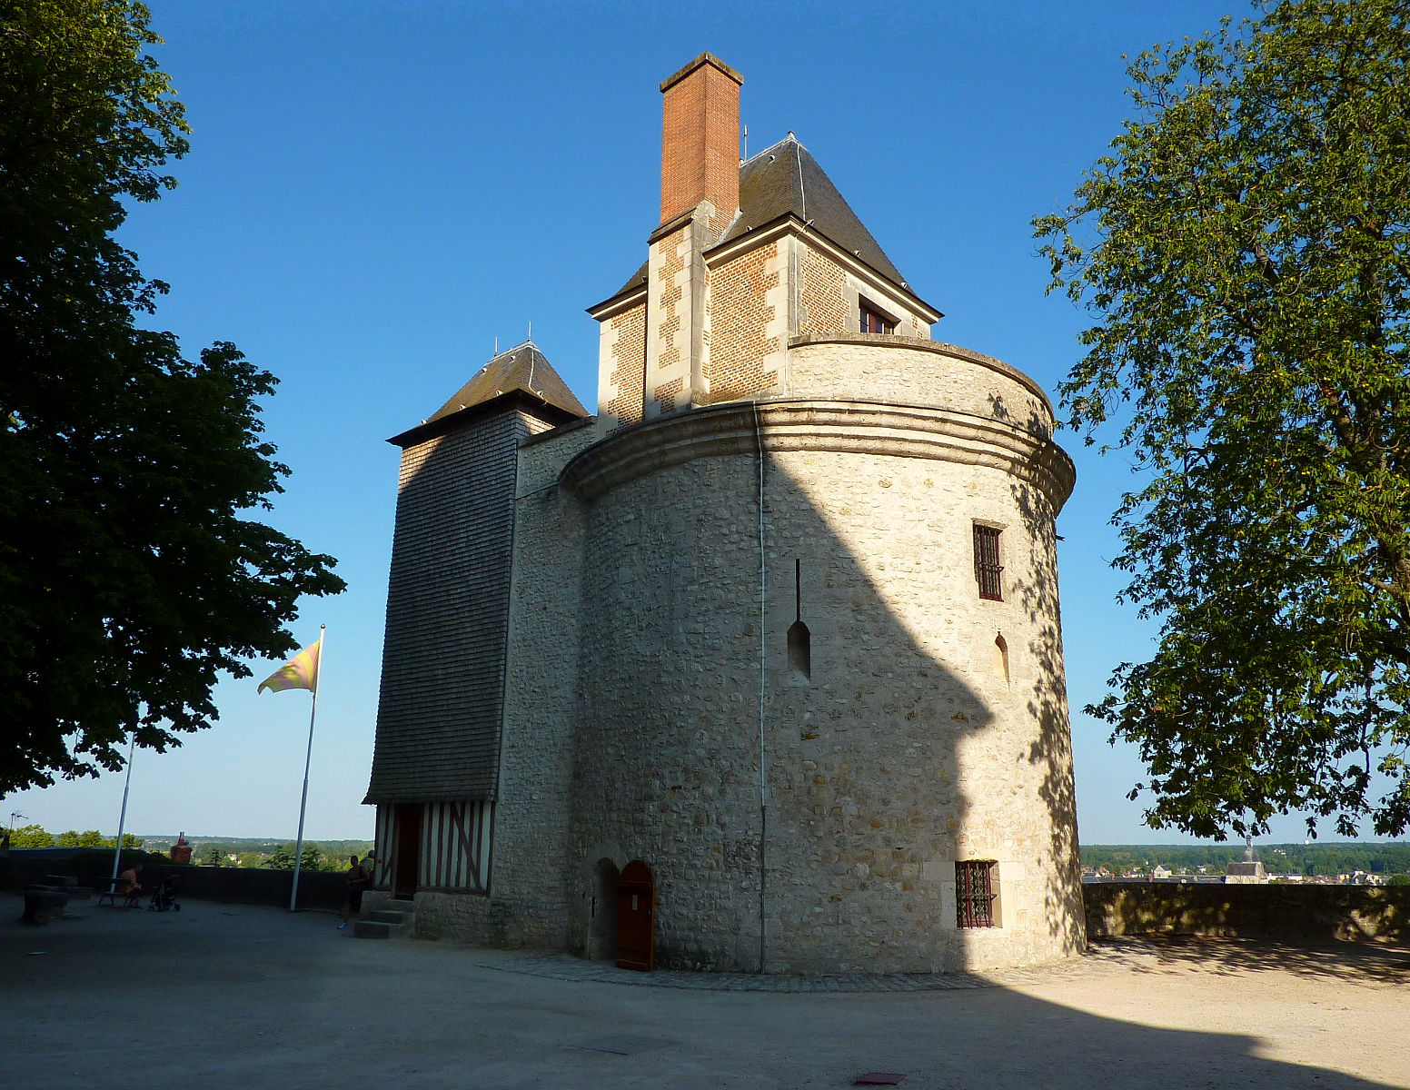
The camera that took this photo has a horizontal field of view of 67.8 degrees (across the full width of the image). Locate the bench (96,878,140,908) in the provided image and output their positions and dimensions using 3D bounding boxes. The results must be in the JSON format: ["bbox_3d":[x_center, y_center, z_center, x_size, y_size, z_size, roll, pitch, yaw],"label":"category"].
[{"bbox_3d":[-18.119,10.792,32.549,1.600,0.840,0.570,-11,-20,35],"label":"bench"}]

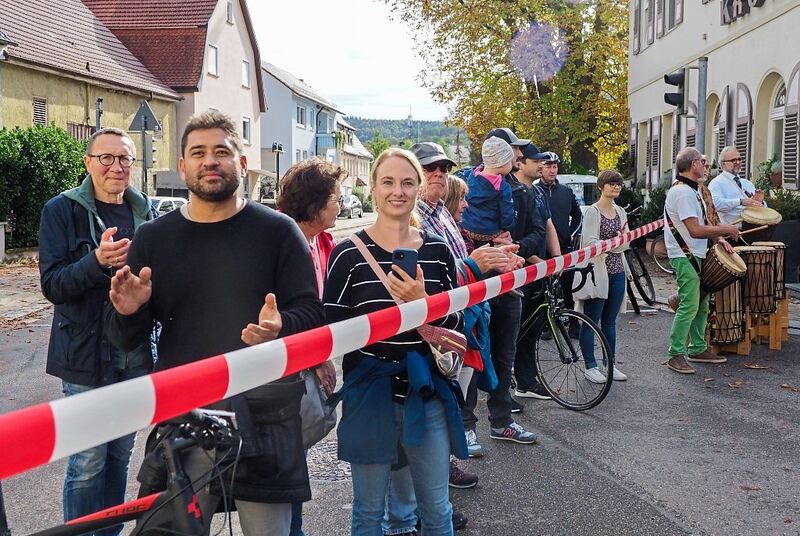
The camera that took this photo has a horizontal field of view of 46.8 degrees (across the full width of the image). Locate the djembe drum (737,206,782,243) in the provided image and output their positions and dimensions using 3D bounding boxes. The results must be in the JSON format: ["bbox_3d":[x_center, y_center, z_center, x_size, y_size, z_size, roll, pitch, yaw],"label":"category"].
[{"bbox_3d":[3.218,-0.202,8.392,0.370,0.560,0.370,15,21,20],"label":"djembe drum"}]

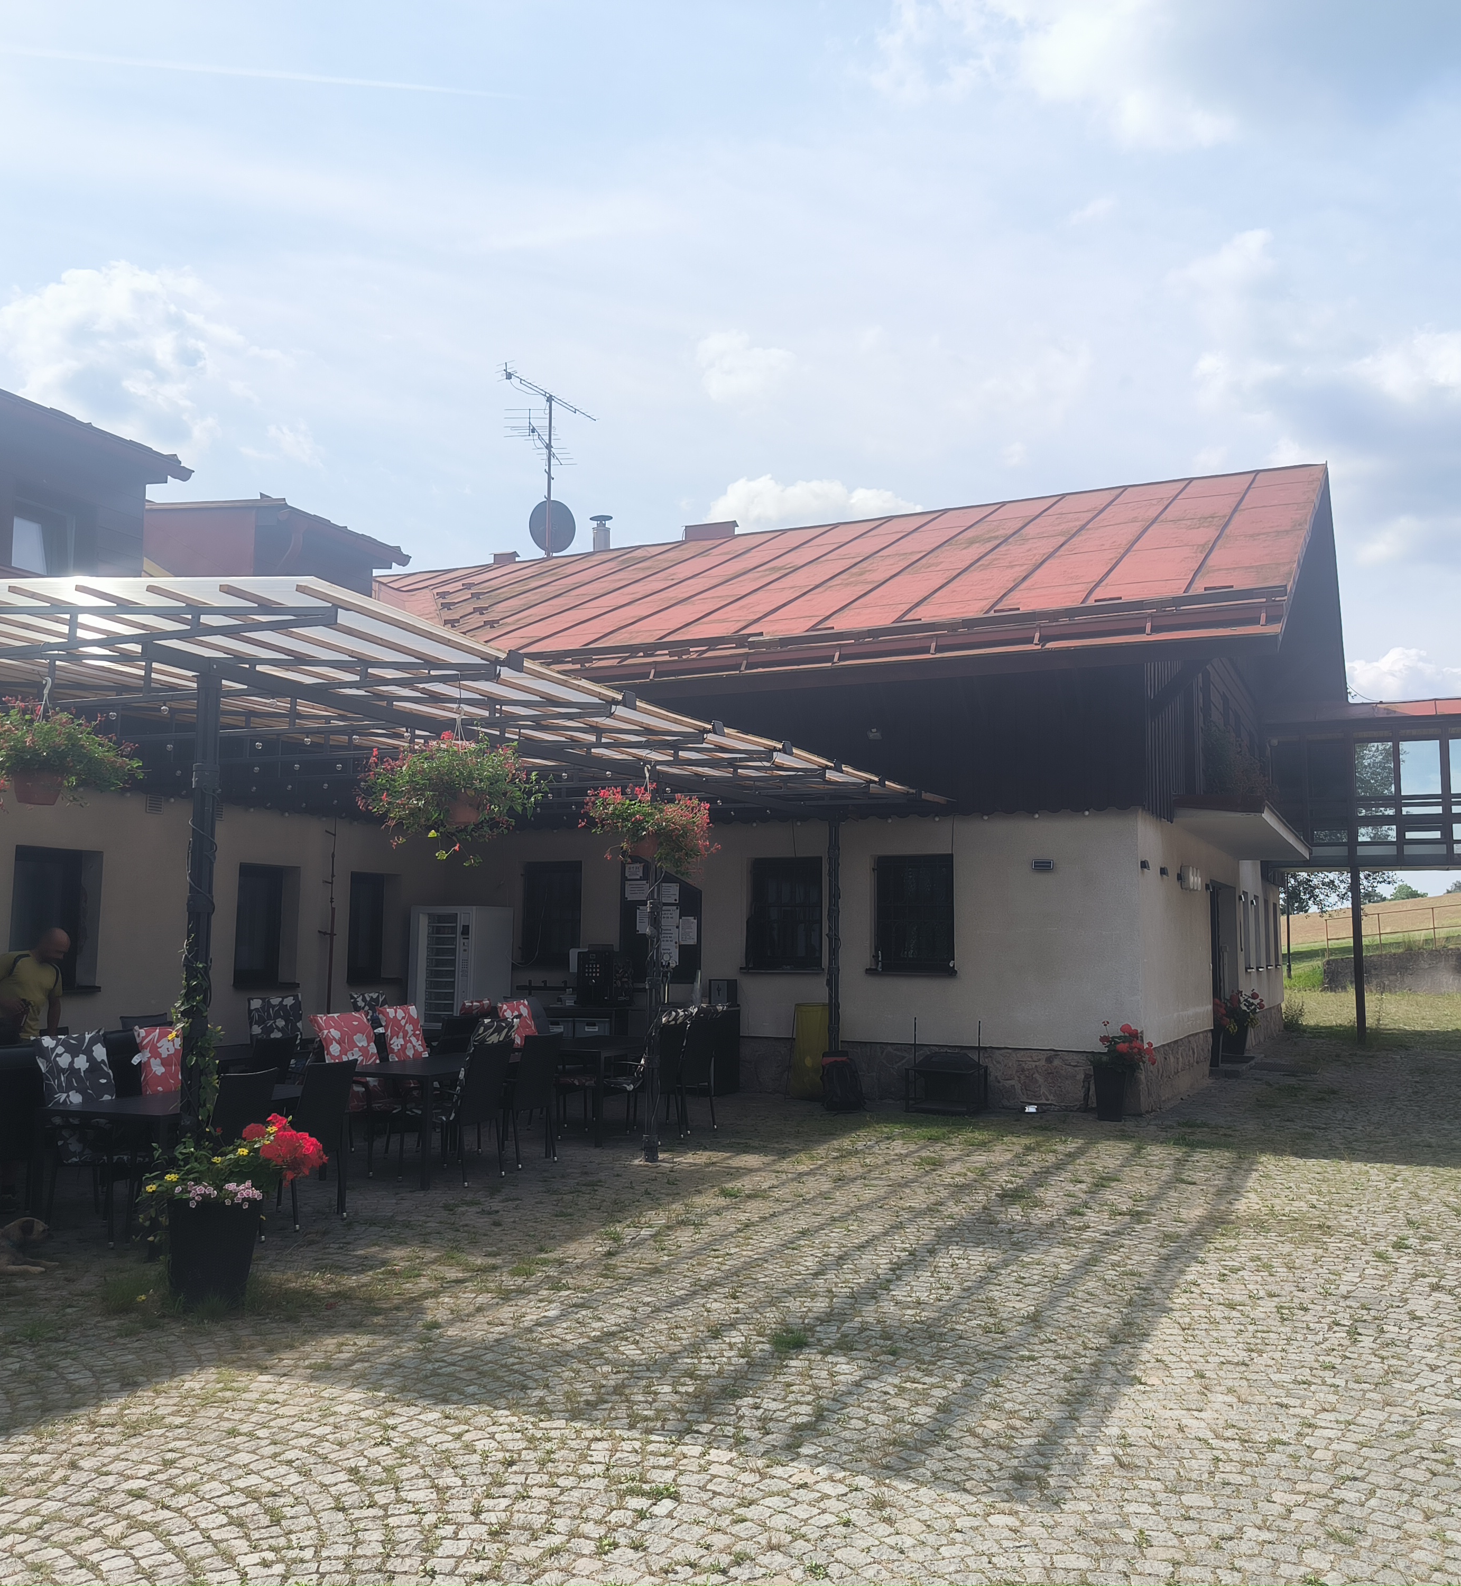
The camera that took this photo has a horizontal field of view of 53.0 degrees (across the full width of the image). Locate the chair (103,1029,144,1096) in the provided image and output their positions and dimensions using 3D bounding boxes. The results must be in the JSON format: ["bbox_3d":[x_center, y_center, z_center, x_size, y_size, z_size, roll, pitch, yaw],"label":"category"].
[{"bbox_3d":[-3.460,2.014,9.000,0.630,1.020,0.570,-2,-6,23],"label":"chair"}]

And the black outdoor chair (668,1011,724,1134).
[{"bbox_3d":[-0.466,2.499,12.990,0.650,0.940,0.560,-2,-6,23],"label":"black outdoor chair"}]

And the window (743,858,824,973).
[{"bbox_3d":[0.539,1.215,14.854,0.848,1.143,0.140,-2,-7,24],"label":"window"}]

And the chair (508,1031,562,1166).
[{"bbox_3d":[-1.642,2.248,10.853,0.600,0.930,0.560,-2,-7,24],"label":"chair"}]

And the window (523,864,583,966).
[{"bbox_3d":[-2.055,1.439,17.278,0.800,1.240,0.140,-2,-6,23],"label":"window"}]

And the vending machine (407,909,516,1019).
[{"bbox_3d":[-2.892,2.172,15.743,0.830,1.870,0.760,-2,-7,24],"label":"vending machine"}]

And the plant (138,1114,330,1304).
[{"bbox_3d":[-2.271,1.870,6.720,0.650,0.860,0.600,-2,-6,23],"label":"plant"}]

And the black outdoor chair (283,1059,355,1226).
[{"bbox_3d":[-2.650,2.079,8.820,0.630,0.920,0.560,-3,-7,26],"label":"black outdoor chair"}]

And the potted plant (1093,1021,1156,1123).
[{"bbox_3d":[3.419,2.414,12.750,0.510,0.833,0.480,-2,-7,24],"label":"potted plant"}]

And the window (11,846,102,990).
[{"bbox_3d":[-5.729,1.071,12.392,0.180,1.170,0.810,-3,-7,28],"label":"window"}]

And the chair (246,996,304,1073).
[{"bbox_3d":[-3.520,2.120,10.633,0.600,1.140,0.560,-2,-7,24],"label":"chair"}]

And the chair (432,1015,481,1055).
[{"bbox_3d":[-2.540,2.365,12.513,0.600,0.930,0.560,-2,-7,24],"label":"chair"}]

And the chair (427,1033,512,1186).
[{"bbox_3d":[-1.885,2.195,10.199,0.660,0.940,0.570,-2,-6,23],"label":"chair"}]

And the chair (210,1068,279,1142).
[{"bbox_3d":[-2.878,1.985,8.033,0.600,0.930,0.560,-2,-7,24],"label":"chair"}]

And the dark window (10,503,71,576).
[{"bbox_3d":[-5.697,-2.007,12.108,0.120,0.700,0.590,-3,-7,28],"label":"dark window"}]

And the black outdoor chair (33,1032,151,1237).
[{"bbox_3d":[-3.626,1.976,8.395,0.660,1.040,0.570,-3,-7,26],"label":"black outdoor chair"}]

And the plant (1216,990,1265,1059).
[{"bbox_3d":[6.465,2.903,18.600,0.550,0.796,0.540,-2,-7,24],"label":"plant"}]

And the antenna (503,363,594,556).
[{"bbox_3d":[-3.257,-5.884,26.474,1.100,3.200,1.900,-2,-6,23],"label":"antenna"}]

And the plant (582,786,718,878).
[{"bbox_3d":[-0.581,0.282,10.632,0.930,0.640,0.850,0,-6,0],"label":"plant"}]

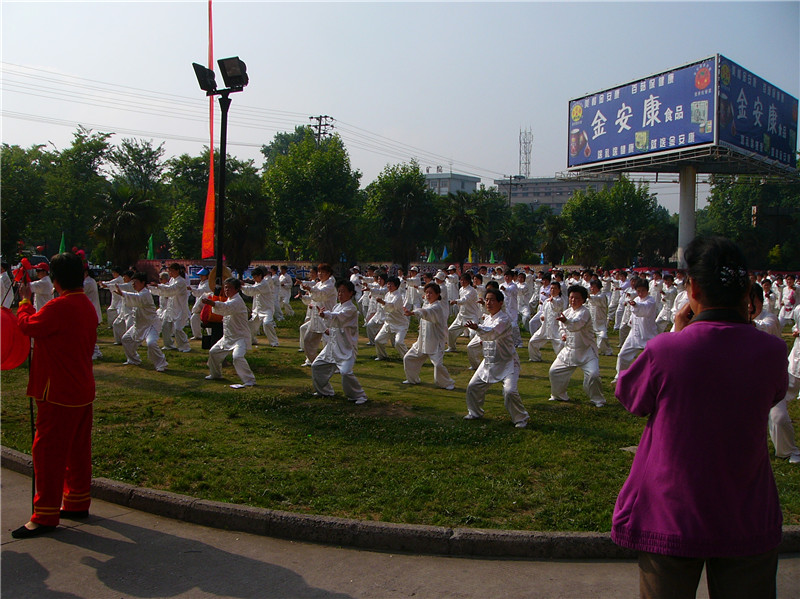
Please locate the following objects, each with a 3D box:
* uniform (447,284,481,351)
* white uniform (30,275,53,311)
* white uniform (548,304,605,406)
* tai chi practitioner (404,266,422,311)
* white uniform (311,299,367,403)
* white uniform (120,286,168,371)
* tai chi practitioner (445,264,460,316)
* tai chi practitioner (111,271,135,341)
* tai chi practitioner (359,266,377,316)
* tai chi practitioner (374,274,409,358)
[{"bbox_3d":[1.104,0.324,14.117,0.640,1.140,0.570,0,3,-25],"label":"uniform"},{"bbox_3d":[-6.122,0.238,14.200,0.520,1.270,0.500,0,2,-12],"label":"white uniform"},{"bbox_3d":[1.954,0.603,9.177,0.640,1.086,0.570,0,3,-28],"label":"white uniform"},{"bbox_3d":[0.314,-0.150,20.914,0.600,1.360,0.550,4,4,44],"label":"tai chi practitioner"},{"bbox_3d":[-0.682,0.545,9.223,0.640,1.103,0.570,0,3,-28],"label":"white uniform"},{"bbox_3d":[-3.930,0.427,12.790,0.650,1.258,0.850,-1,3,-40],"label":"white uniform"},{"bbox_3d":[1.686,-0.276,26.700,0.500,1.620,0.520,0,2,-22],"label":"tai chi practitioner"},{"bbox_3d":[-5.054,0.171,15.200,0.680,1.360,0.600,0,2,-20],"label":"tai chi practitioner"},{"bbox_3d":[-1.012,-0.283,26.300,0.600,1.600,0.520,0,2,-22],"label":"tai chi practitioner"},{"bbox_3d":[-0.116,0.322,12.900,0.620,1.330,0.560,0,2,-24],"label":"tai chi practitioner"}]

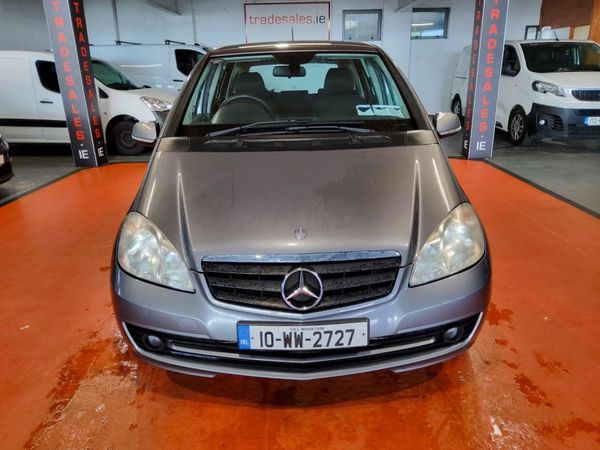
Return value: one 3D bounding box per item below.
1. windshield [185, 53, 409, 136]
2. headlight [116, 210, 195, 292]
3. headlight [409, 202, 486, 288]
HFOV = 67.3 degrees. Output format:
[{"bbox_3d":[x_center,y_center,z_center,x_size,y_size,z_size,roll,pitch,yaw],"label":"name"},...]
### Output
[{"bbox_3d":[-0.026,-0.824,2.794,1.400,0.140,0.860,-2,52,0],"label":"windshield"},{"bbox_3d":[-0.643,0.117,2.021,0.390,0.265,0.390,-2,19,0],"label":"headlight"},{"bbox_3d":[0.647,0.078,2.022,0.390,0.265,0.390,-2,19,0],"label":"headlight"}]

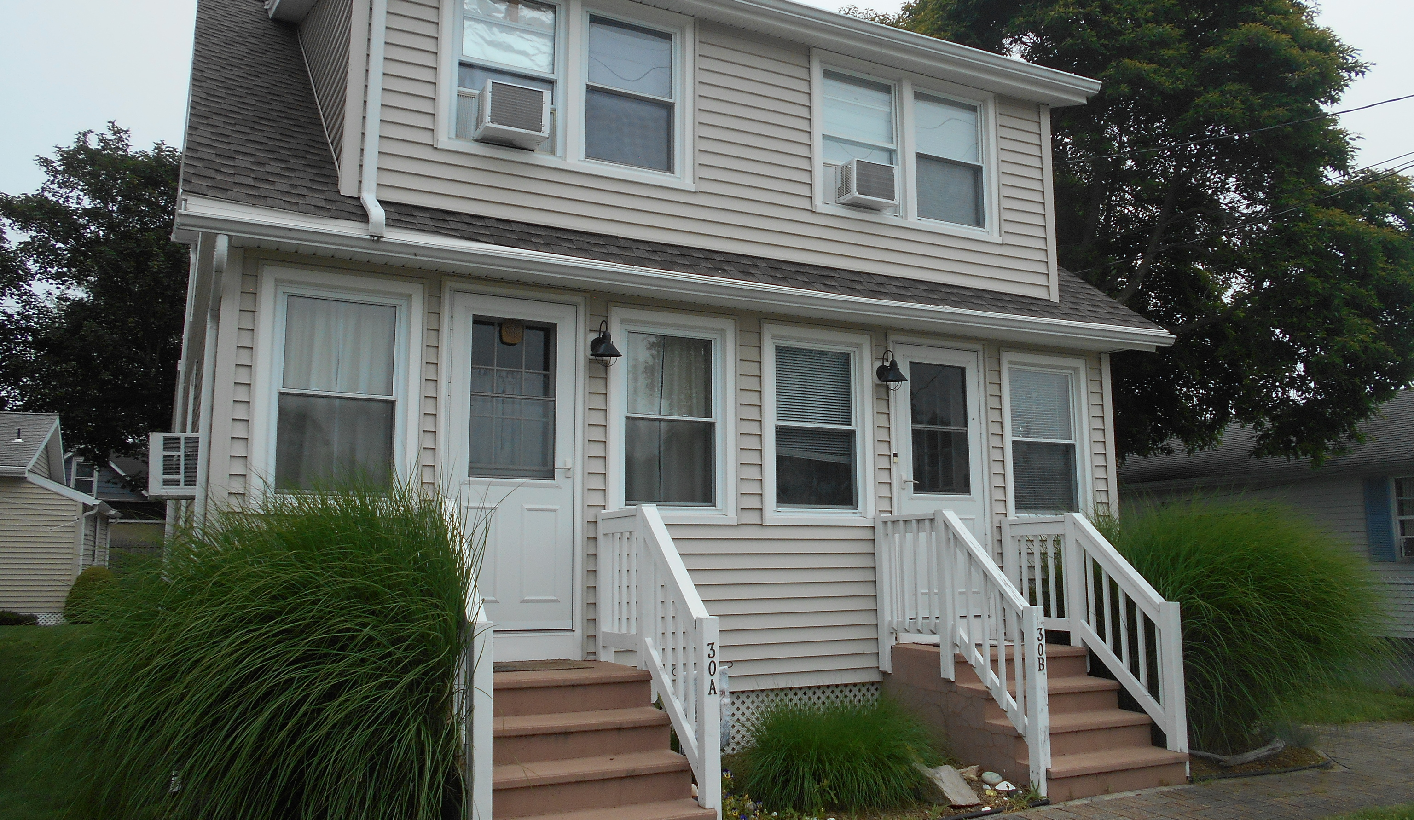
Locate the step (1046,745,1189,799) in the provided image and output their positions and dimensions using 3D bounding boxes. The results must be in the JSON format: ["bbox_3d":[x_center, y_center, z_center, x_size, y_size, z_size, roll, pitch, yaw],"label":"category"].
[{"bbox_3d":[2.510,2.303,6.723,1.224,0.201,0.290,4,-8,-27],"label":"step"}]

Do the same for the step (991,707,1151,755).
[{"bbox_3d":[2.387,2.133,6.981,1.224,0.201,0.290,4,-8,-27],"label":"step"}]

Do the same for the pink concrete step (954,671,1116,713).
[{"bbox_3d":[2.265,1.963,7.240,1.224,0.201,0.290,4,-8,-27],"label":"pink concrete step"}]

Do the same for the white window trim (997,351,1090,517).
[{"bbox_3d":[2.778,0.250,8.657,0.954,1.416,0.100,4,-8,-27],"label":"white window trim"}]

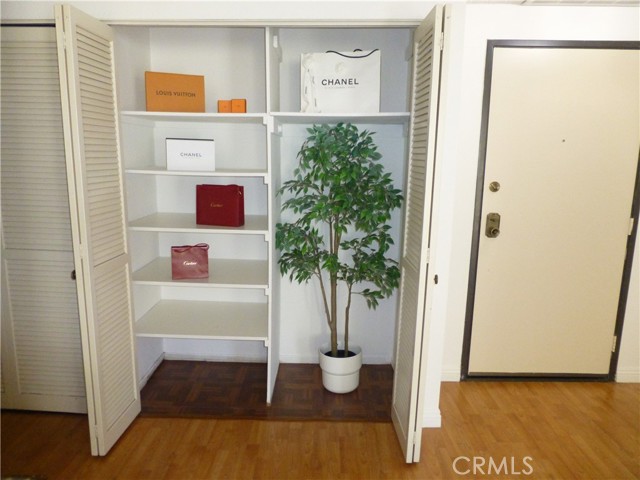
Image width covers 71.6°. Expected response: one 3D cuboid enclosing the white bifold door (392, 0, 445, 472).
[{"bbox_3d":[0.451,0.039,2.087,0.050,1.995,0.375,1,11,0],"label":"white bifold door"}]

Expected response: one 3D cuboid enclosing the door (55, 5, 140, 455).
[{"bbox_3d":[-1.028,0.009,2.111,0.059,1.995,0.375,1,11,0],"label":"door"}]

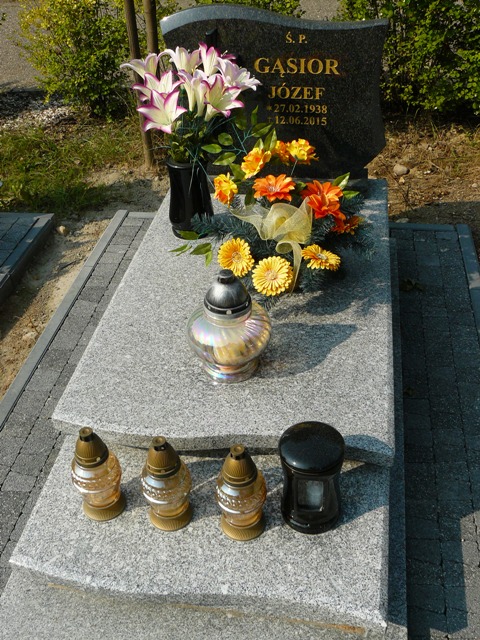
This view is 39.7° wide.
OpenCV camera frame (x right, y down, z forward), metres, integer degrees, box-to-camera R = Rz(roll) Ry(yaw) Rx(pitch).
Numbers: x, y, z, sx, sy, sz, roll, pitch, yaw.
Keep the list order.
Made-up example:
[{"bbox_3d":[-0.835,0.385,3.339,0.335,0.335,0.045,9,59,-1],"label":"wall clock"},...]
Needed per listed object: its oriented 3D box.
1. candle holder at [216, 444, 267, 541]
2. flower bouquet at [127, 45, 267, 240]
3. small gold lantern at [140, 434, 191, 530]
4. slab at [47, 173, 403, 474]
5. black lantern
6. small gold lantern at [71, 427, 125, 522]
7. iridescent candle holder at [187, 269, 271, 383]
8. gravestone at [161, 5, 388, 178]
[{"bbox_3d":[0.003,0.399,1.574,0.121,0.277,0.121,4,39,9],"label":"candle holder"},{"bbox_3d":[-0.145,-0.578,2.271,0.458,0.660,0.364,4,39,9],"label":"flower bouquet"},{"bbox_3d":[-0.180,0.385,1.604,0.121,0.275,0.121,4,39,9],"label":"small gold lantern"},{"bbox_3d":[0.053,-0.129,2.263,0.891,0.052,1.496,4,39,9],"label":"slab"},{"bbox_3d":[0.172,0.382,1.600,0.149,0.257,0.149,4,39,9],"label":"black lantern"},{"bbox_3d":[-0.355,0.369,1.635,0.121,0.277,0.121,4,39,9],"label":"small gold lantern"},{"bbox_3d":[-0.027,0.006,1.796,0.228,0.317,0.228,4,39,9],"label":"iridescent candle holder"},{"bbox_3d":[0.136,-0.836,2.493,0.837,0.620,0.089,4,39,9],"label":"gravestone"}]

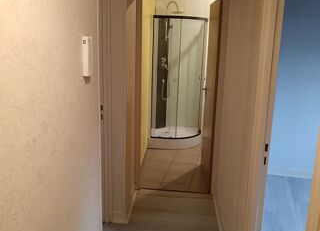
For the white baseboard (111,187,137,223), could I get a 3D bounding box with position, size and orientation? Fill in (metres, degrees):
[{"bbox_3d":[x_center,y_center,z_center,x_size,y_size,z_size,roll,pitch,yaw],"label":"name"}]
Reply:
[{"bbox_3d":[-0.332,0.853,3.307,0.144,0.099,0.666,2,12,4],"label":"white baseboard"}]

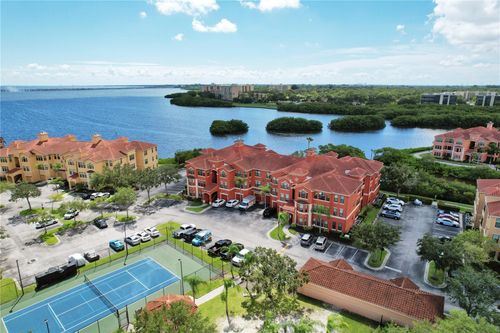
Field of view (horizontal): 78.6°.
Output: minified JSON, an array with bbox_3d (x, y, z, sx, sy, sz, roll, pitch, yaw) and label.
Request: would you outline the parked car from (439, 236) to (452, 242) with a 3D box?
[{"bbox_3d":[43.571,16.256,67.546,4.700,1.500,1.850,8,17,29],"label":"parked car"}]

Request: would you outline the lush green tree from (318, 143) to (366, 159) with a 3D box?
[{"bbox_3d":[35.226,-1.968,117.420,17.000,12.400,13.000,0,15,0],"label":"lush green tree"}]

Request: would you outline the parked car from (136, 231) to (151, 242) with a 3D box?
[{"bbox_3d":[-24.775,15.554,69.820,1.820,1.450,4.550,-13,20,-41],"label":"parked car"}]

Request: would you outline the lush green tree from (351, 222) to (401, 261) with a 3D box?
[{"bbox_3d":[25.960,15.420,61.417,9.800,7.500,9.200,0,15,0],"label":"lush green tree"}]

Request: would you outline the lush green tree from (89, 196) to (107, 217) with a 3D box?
[{"bbox_3d":[-40.301,10.893,82.194,4.400,5.600,4.200,0,15,0],"label":"lush green tree"}]

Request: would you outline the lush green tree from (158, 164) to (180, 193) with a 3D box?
[{"bbox_3d":[-25.106,4.714,95.113,6.800,9.100,6.800,0,15,0],"label":"lush green tree"}]

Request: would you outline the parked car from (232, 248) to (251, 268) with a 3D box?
[{"bbox_3d":[-1.244,17.949,60.232,1.950,1.770,4.750,13,19,39],"label":"parked car"}]

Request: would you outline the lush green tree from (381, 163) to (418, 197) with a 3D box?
[{"bbox_3d":[45.579,4.313,93.775,10.000,10.800,10.000,0,15,0],"label":"lush green tree"}]

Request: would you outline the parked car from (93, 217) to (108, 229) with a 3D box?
[{"bbox_3d":[-37.136,13.957,76.116,1.850,1.500,4.600,-14,20,-43],"label":"parked car"}]

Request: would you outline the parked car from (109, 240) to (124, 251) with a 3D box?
[{"bbox_3d":[-29.019,17.167,66.574,4.100,1.480,1.800,13,20,40],"label":"parked car"}]

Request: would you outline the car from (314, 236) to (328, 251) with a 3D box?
[{"bbox_3d":[15.902,16.406,66.350,1.850,1.670,4.400,9,17,30],"label":"car"}]

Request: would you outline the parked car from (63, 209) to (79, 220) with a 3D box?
[{"bbox_3d":[-47.266,12.375,81.657,1.830,1.500,4.500,3,15,12],"label":"parked car"}]

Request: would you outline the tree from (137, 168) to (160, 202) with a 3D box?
[{"bbox_3d":[-29.921,5.934,89.677,7.100,9.900,7.100,0,15,0],"label":"tree"}]

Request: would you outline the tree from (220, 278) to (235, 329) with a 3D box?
[{"bbox_3d":[-3.000,19.716,43.855,2.300,8.200,2.300,0,15,0],"label":"tree"}]

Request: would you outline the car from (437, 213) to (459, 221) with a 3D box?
[{"bbox_3d":[51.492,13.133,79.423,4.700,1.500,1.850,8,17,29],"label":"car"}]

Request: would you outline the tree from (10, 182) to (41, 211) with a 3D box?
[{"bbox_3d":[-61.468,8.305,84.045,7.400,7.700,7.400,0,15,0],"label":"tree"}]

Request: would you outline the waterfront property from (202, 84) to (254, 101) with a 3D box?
[{"bbox_3d":[-49.791,-168.664,703.544,122.000,34.000,60.000,0,15,0],"label":"waterfront property"}]

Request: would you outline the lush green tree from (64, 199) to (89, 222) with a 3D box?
[{"bbox_3d":[-45.568,11.683,79.409,6.600,5.500,6.200,0,15,0],"label":"lush green tree"}]

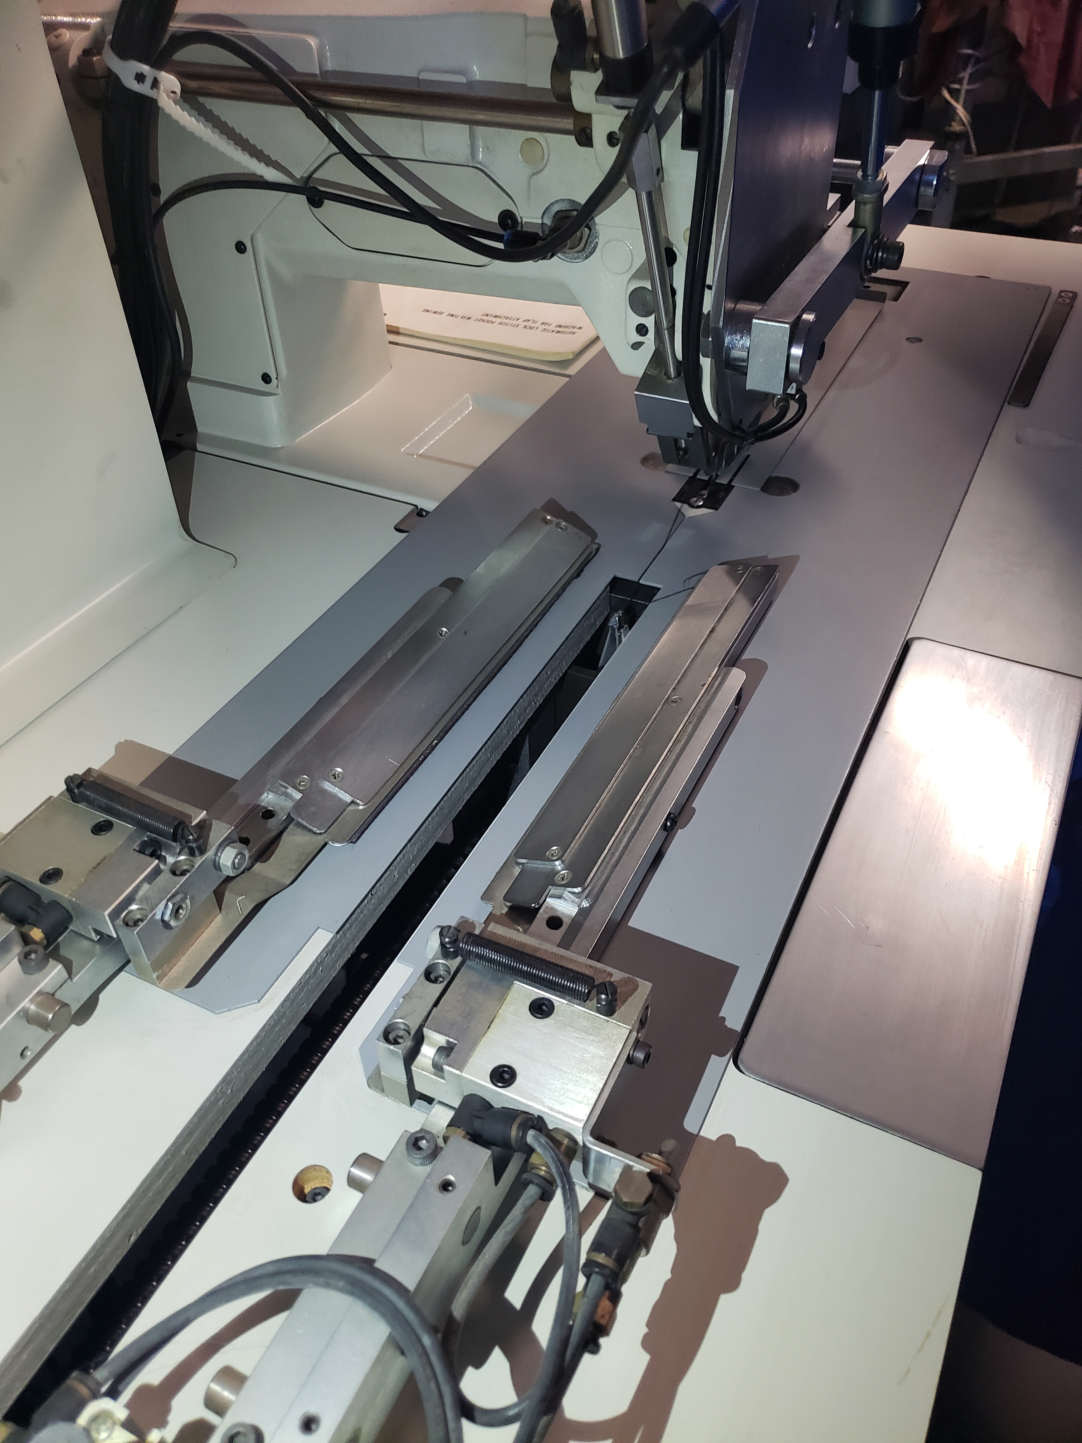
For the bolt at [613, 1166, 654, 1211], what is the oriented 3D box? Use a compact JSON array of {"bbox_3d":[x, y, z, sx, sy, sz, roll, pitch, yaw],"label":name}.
[{"bbox_3d":[0.024,0.120,0.276,0.009,0.004,0.008,3,43,6],"label":"bolt"}]

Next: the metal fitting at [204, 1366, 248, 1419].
[{"bbox_3d":[-0.075,0.163,0.263,0.008,0.010,0.010,17,46,21],"label":"metal fitting"}]

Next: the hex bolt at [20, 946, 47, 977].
[{"bbox_3d":[-0.168,0.079,0.358,0.009,0.005,0.009,18,46,21],"label":"hex bolt"}]

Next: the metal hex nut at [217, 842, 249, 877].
[{"bbox_3d":[-0.111,0.049,0.392,0.006,0.010,0.012,18,18,21],"label":"metal hex nut"}]

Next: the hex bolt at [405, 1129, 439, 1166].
[{"bbox_3d":[-0.034,0.120,0.306,0.009,0.005,0.009,18,46,21],"label":"hex bolt"}]

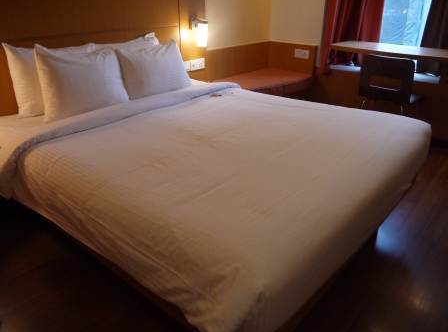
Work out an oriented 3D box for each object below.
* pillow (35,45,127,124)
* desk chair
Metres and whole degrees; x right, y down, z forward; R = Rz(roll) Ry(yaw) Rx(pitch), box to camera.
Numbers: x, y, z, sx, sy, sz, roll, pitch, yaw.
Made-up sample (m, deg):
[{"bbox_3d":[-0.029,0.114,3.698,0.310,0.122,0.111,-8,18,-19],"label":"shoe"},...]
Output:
[{"bbox_3d":[-0.811,-0.494,2.108,0.170,0.390,0.560,3,21,42],"label":"pillow"},{"bbox_3d":[1.344,-0.504,2.984,0.420,0.780,0.470,20,32,35],"label":"desk chair"}]

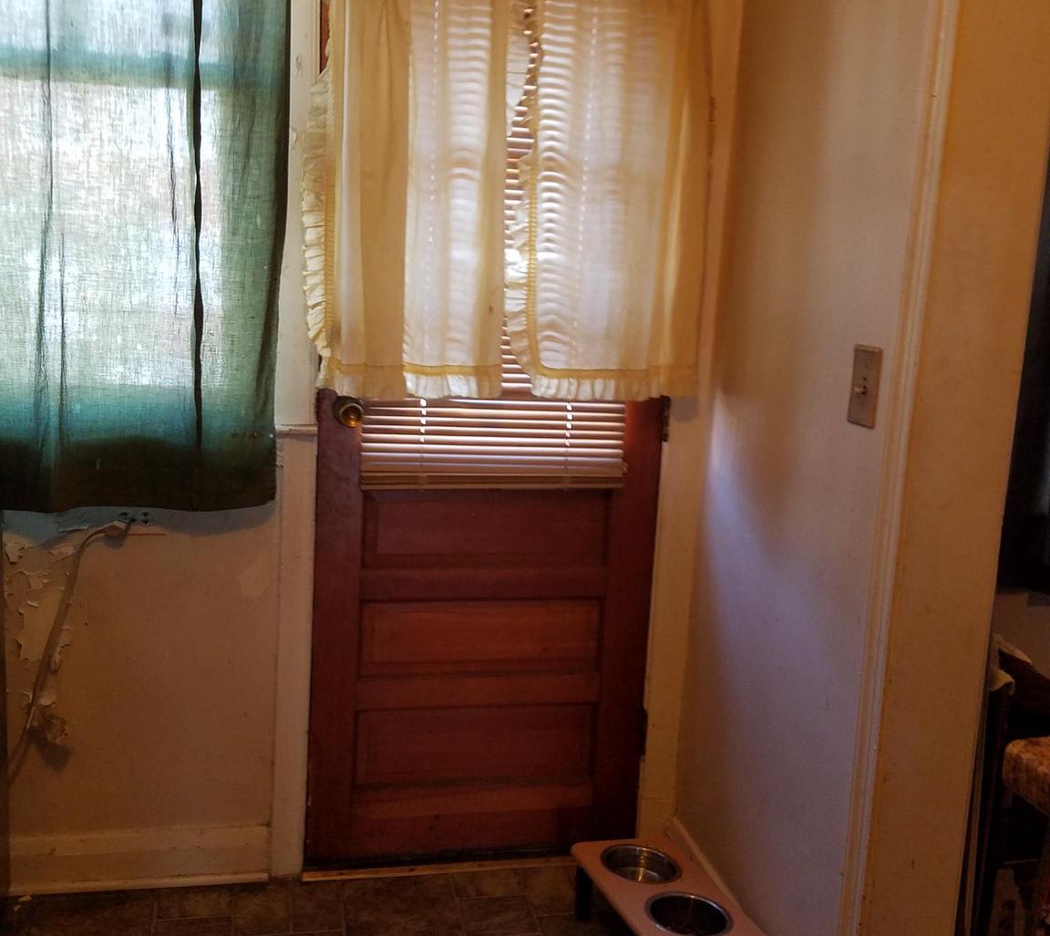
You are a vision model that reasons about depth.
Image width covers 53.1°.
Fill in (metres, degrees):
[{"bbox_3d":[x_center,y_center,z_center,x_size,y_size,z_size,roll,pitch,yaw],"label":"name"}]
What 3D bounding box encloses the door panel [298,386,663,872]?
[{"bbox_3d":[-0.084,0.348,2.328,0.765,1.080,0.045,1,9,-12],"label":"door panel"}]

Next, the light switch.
[{"bbox_3d":[0.507,-0.124,1.603,0.020,0.120,0.073,1,9,-11],"label":"light switch"}]

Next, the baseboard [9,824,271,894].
[{"bbox_3d":[-0.813,0.820,2.227,0.530,0.132,0.030,1,9,-12],"label":"baseboard"}]

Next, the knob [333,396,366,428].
[{"bbox_3d":[-0.358,-0.112,2.149,0.062,0.062,0.062,1,9,-12],"label":"knob"}]

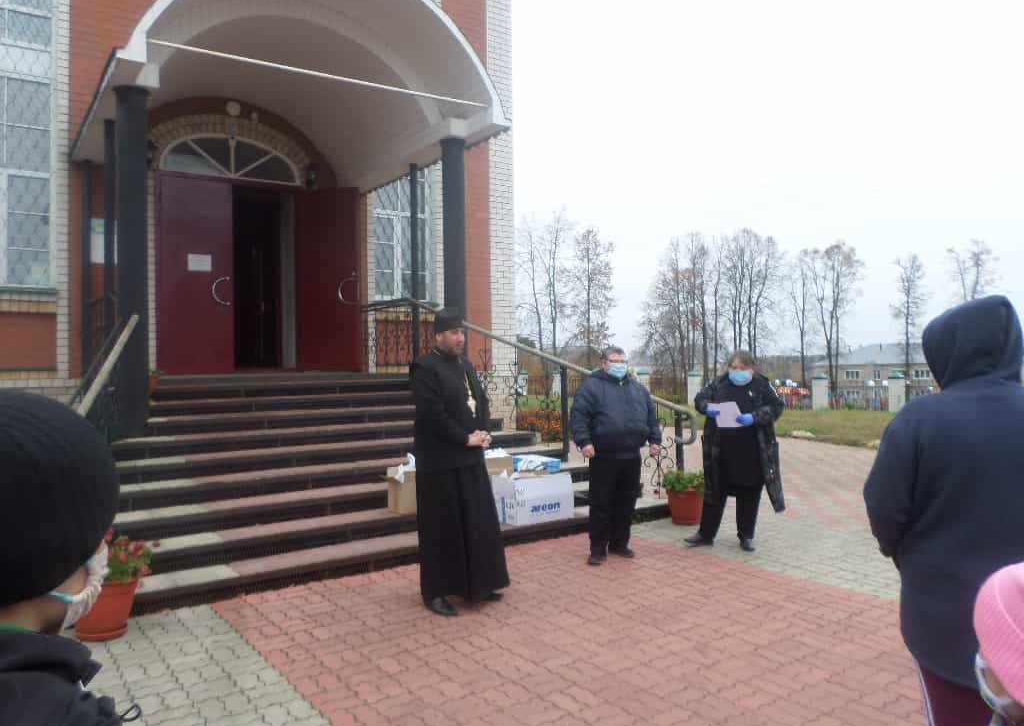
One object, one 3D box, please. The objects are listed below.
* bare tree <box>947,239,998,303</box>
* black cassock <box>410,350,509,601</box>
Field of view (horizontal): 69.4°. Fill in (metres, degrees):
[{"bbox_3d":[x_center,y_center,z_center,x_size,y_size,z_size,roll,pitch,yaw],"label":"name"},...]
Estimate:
[{"bbox_3d":[29.890,-2.759,48.000,3.375,10.515,3.206,-1,0,0],"label":"bare tree"},{"bbox_3d":[-0.342,0.694,4.641,0.580,1.560,0.500,-1,1,-45],"label":"black cassock"}]

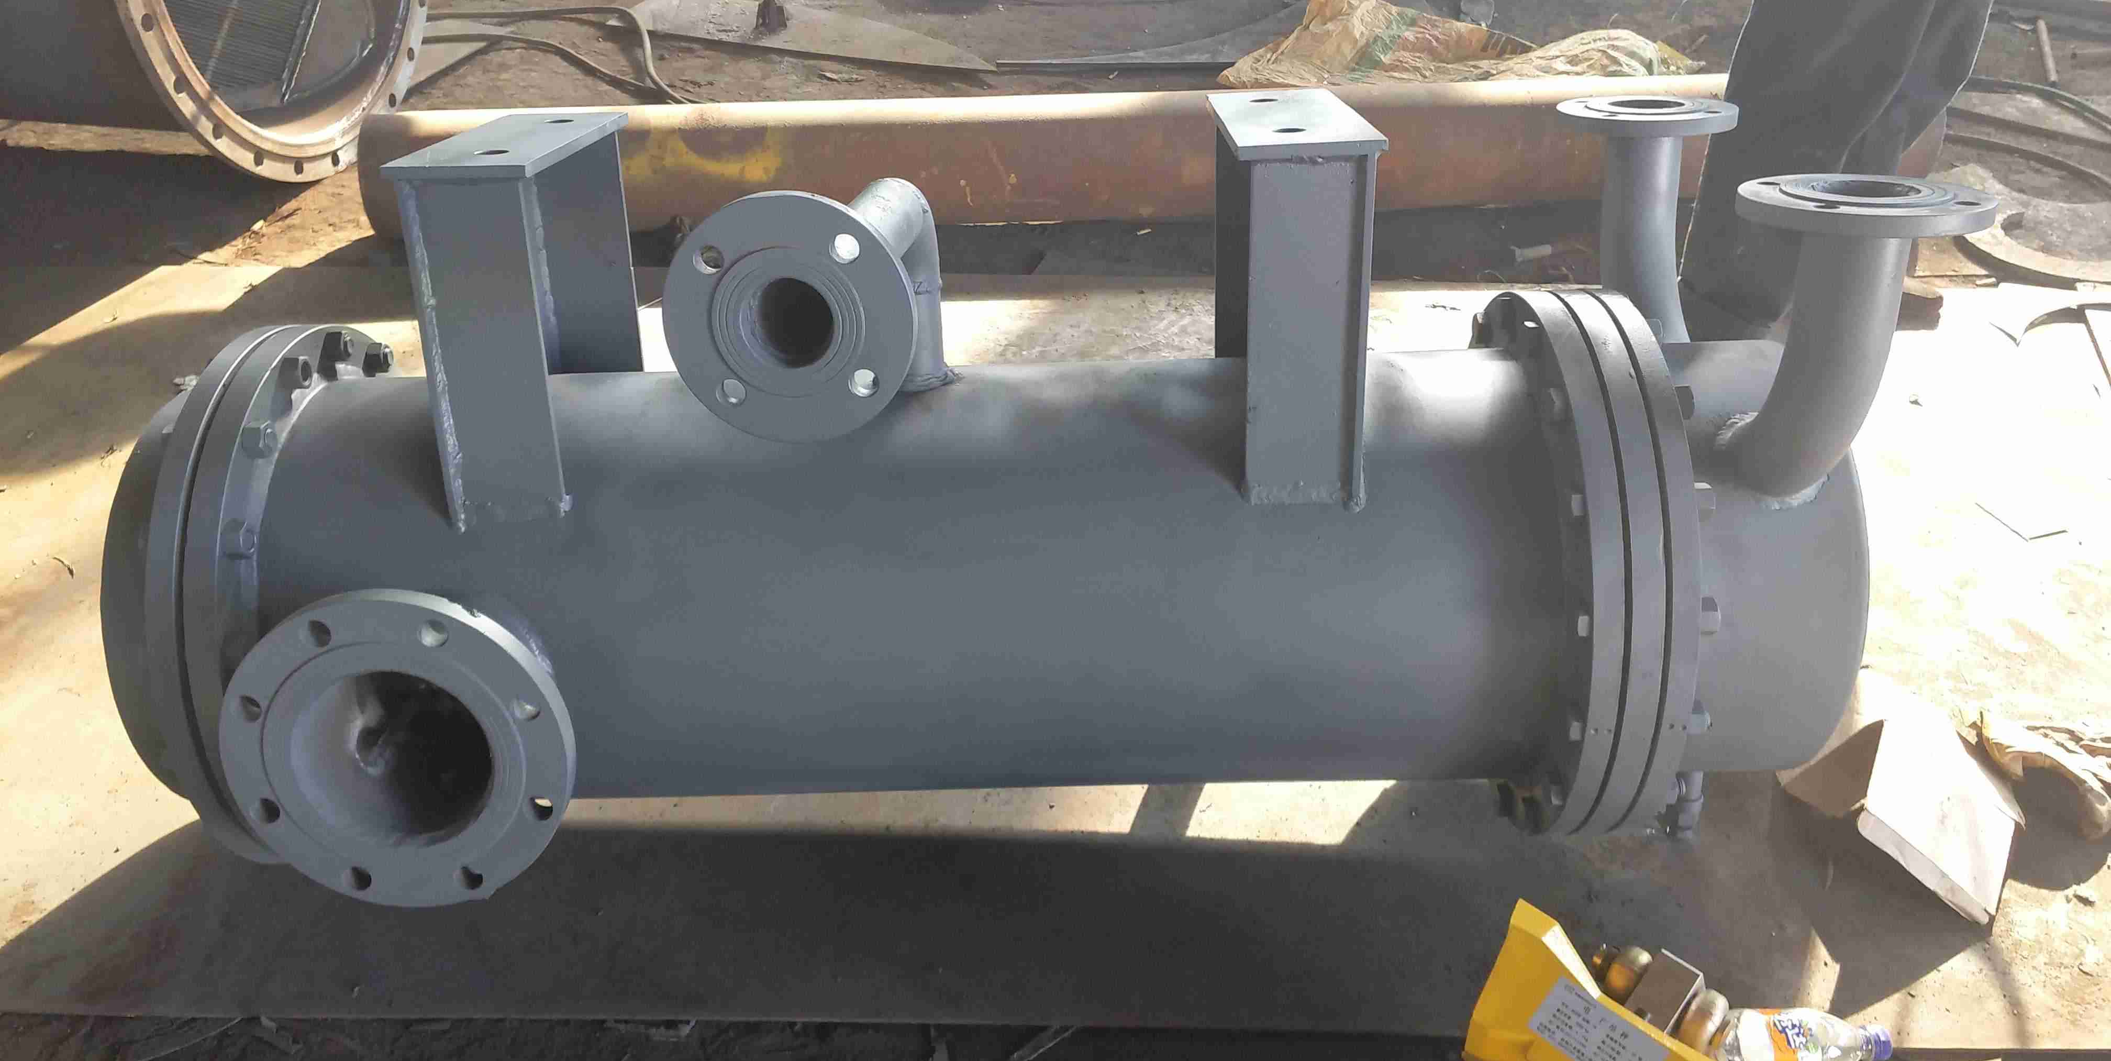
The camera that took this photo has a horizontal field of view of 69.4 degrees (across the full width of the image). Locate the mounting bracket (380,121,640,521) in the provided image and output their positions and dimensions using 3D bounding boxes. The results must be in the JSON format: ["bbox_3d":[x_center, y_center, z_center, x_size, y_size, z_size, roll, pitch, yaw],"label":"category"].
[{"bbox_3d":[-0.467,-0.204,1.391,0.117,0.302,0.318,-1,22,1],"label":"mounting bracket"}]

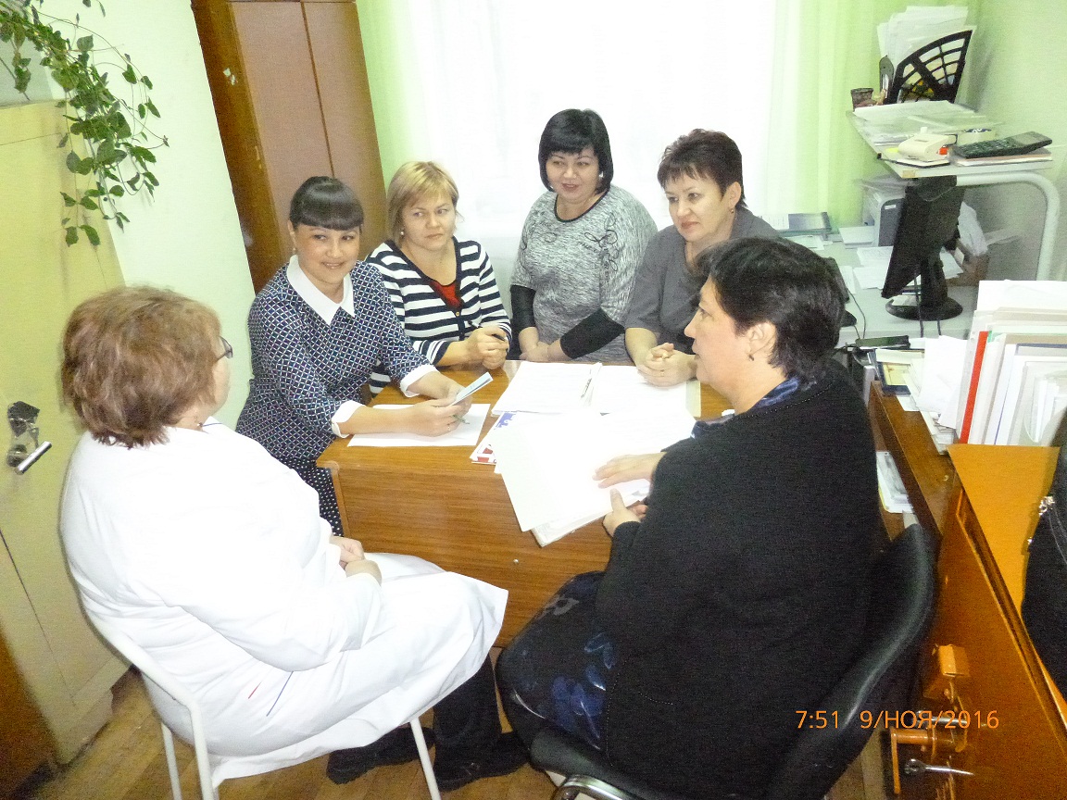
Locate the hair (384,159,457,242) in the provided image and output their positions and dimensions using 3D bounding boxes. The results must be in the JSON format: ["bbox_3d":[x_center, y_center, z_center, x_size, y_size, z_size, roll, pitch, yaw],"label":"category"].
[{"bbox_3d":[-0.306,-0.544,2.130,0.195,0.240,0.225,-15,31,-23],"label":"hair"}]

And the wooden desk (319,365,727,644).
[{"bbox_3d":[0.151,0.370,1.971,1.095,0.750,0.615,2,25,14],"label":"wooden desk"}]

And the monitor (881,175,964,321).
[{"bbox_3d":[1.145,-0.450,2.221,0.200,0.390,0.380,19,33,42],"label":"monitor"}]

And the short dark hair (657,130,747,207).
[{"bbox_3d":[0.397,-0.526,1.790,0.220,0.195,0.180,-33,35,-29],"label":"short dark hair"}]

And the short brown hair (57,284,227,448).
[{"bbox_3d":[-0.585,-0.046,1.150,0.240,0.245,0.205,-2,23,-15],"label":"short brown hair"}]

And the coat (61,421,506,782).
[{"bbox_3d":[-0.392,0.331,1.385,0.680,0.750,0.520,-7,24,-4],"label":"coat"}]

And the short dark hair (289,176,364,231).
[{"bbox_3d":[-0.457,-0.414,1.700,0.165,0.170,0.200,-9,30,-20],"label":"short dark hair"}]

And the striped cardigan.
[{"bbox_3d":[-0.264,-0.207,2.060,0.460,0.570,0.370,-19,28,-29],"label":"striped cardigan"}]

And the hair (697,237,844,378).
[{"bbox_3d":[0.367,-0.135,1.180,0.235,0.215,0.195,-7,19,34],"label":"hair"}]

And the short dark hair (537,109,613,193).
[{"bbox_3d":[0.118,-0.686,2.150,0.205,0.235,0.225,1,30,13],"label":"short dark hair"}]

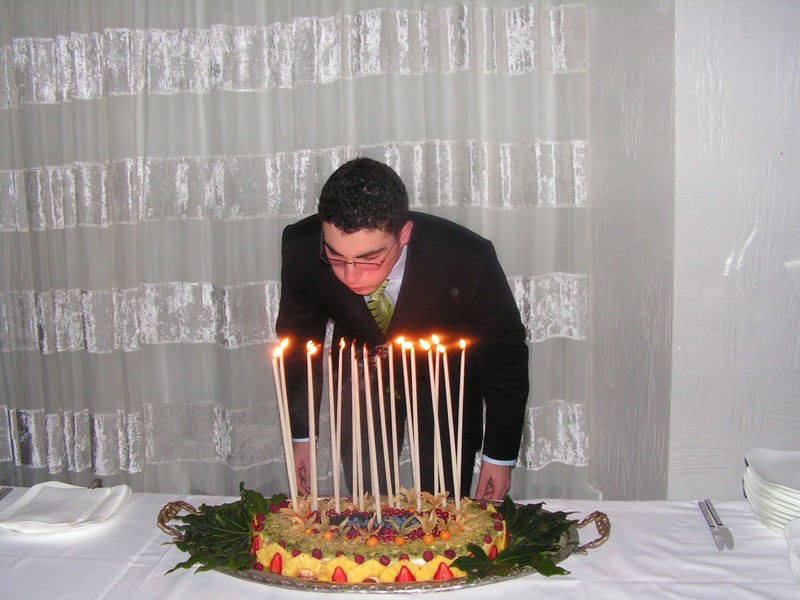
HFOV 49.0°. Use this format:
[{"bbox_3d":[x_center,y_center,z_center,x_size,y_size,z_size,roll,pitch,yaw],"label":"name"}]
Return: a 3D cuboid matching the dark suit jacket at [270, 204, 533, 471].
[{"bbox_3d":[0.022,0.079,2.031,0.550,0.570,0.500,-1,8,6],"label":"dark suit jacket"}]

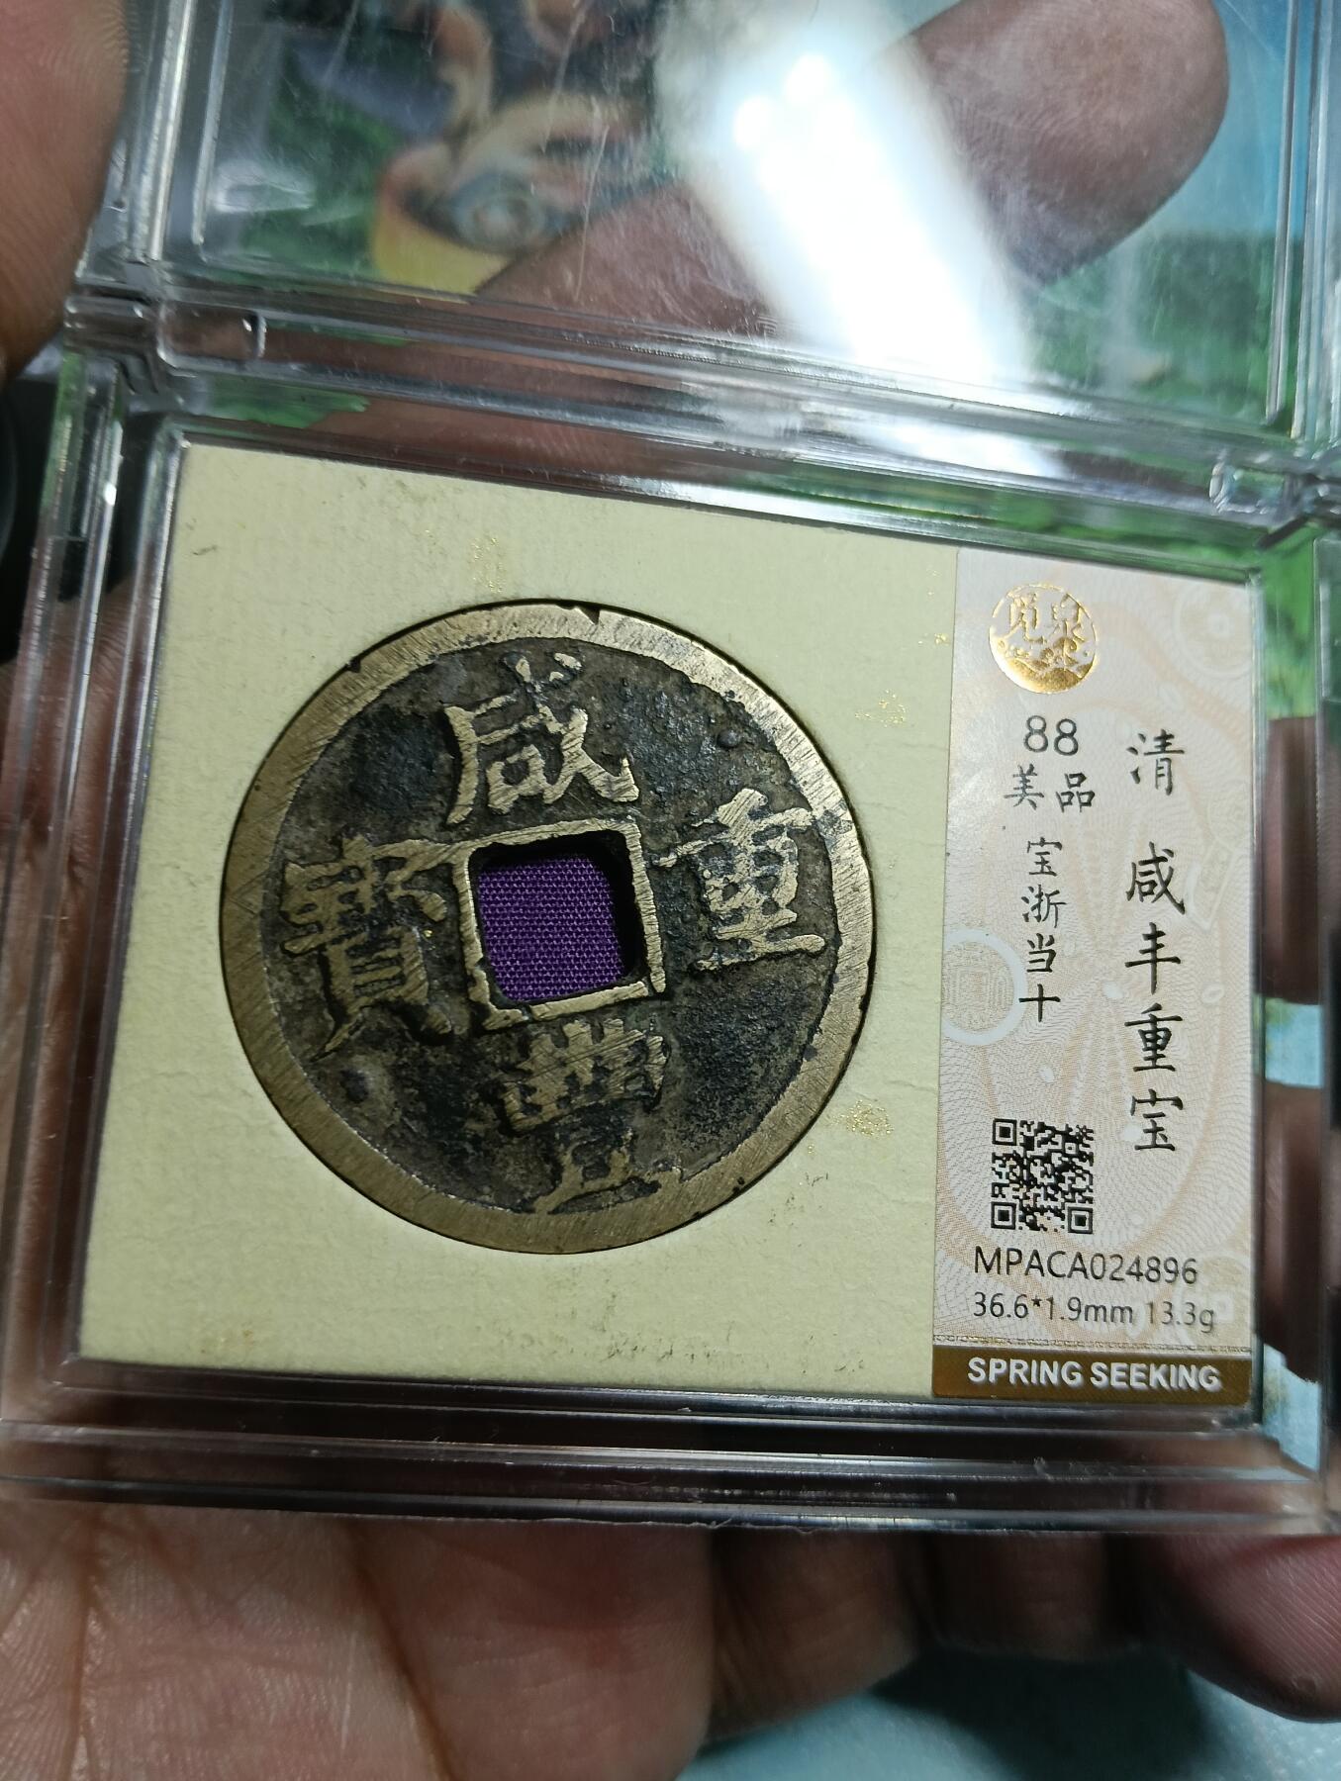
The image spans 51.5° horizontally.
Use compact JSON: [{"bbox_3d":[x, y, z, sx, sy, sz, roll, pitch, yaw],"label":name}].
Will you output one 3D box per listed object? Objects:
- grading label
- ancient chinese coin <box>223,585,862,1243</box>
[{"bbox_3d":[0.026,0.004,0.083,0.019,0.001,0.050,5,82,-8],"label":"grading label"},{"bbox_3d":[-0.006,0.002,0.079,0.037,0.002,0.037,-7,84,-10],"label":"ancient chinese coin"}]

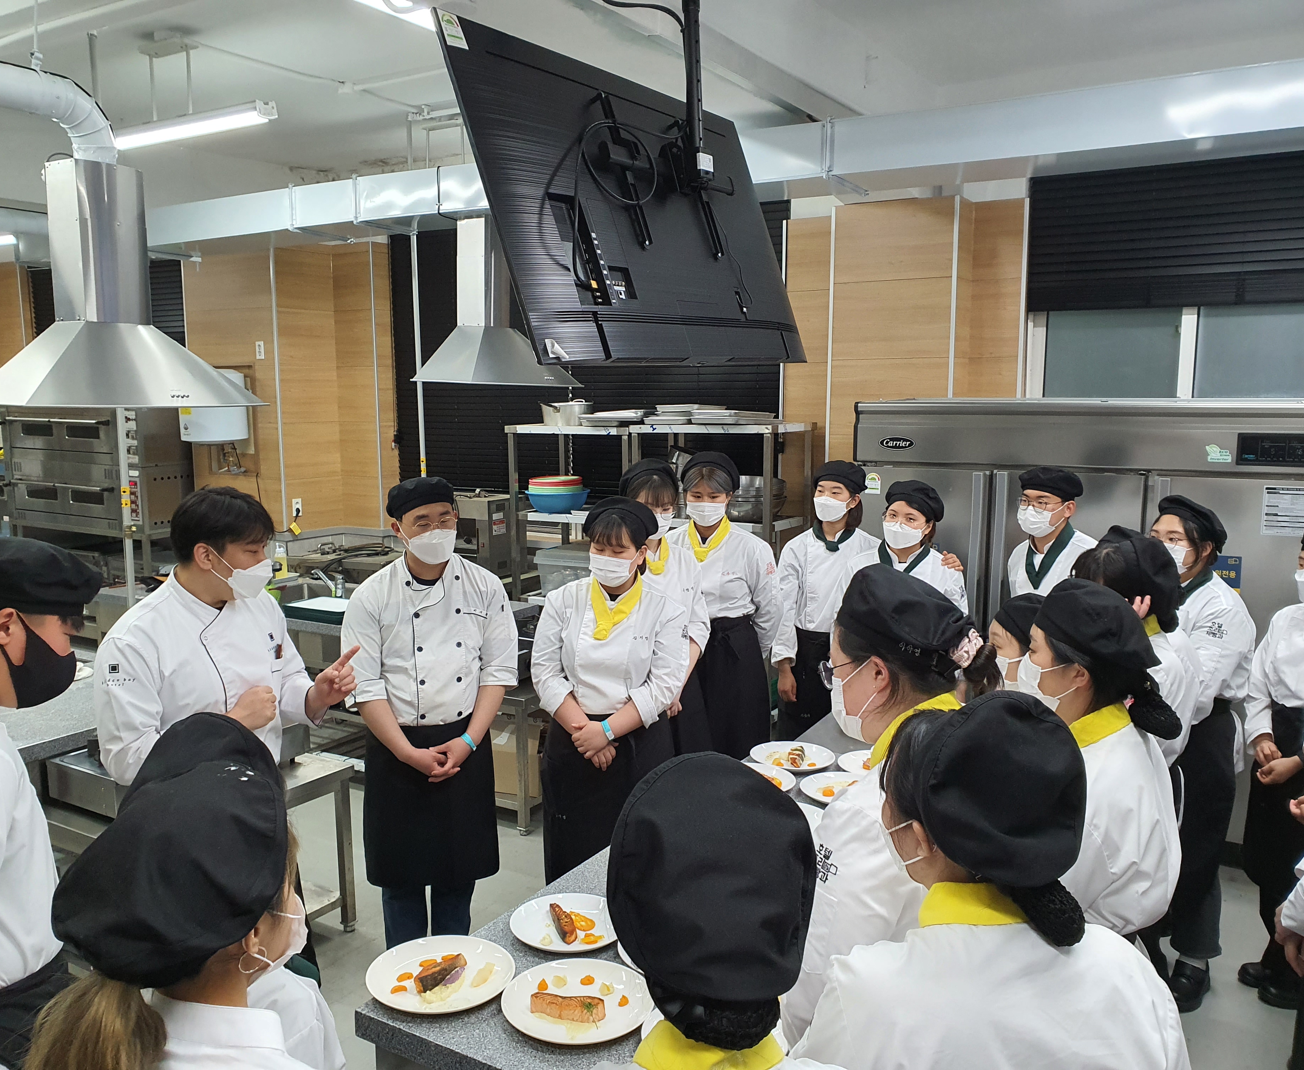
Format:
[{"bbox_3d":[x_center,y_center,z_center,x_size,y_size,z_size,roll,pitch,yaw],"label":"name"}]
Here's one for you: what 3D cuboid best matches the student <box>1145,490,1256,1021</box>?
[{"bbox_3d":[1.747,0.702,3.510,0.310,1.660,0.450,-5,9,-28],"label":"student"}]

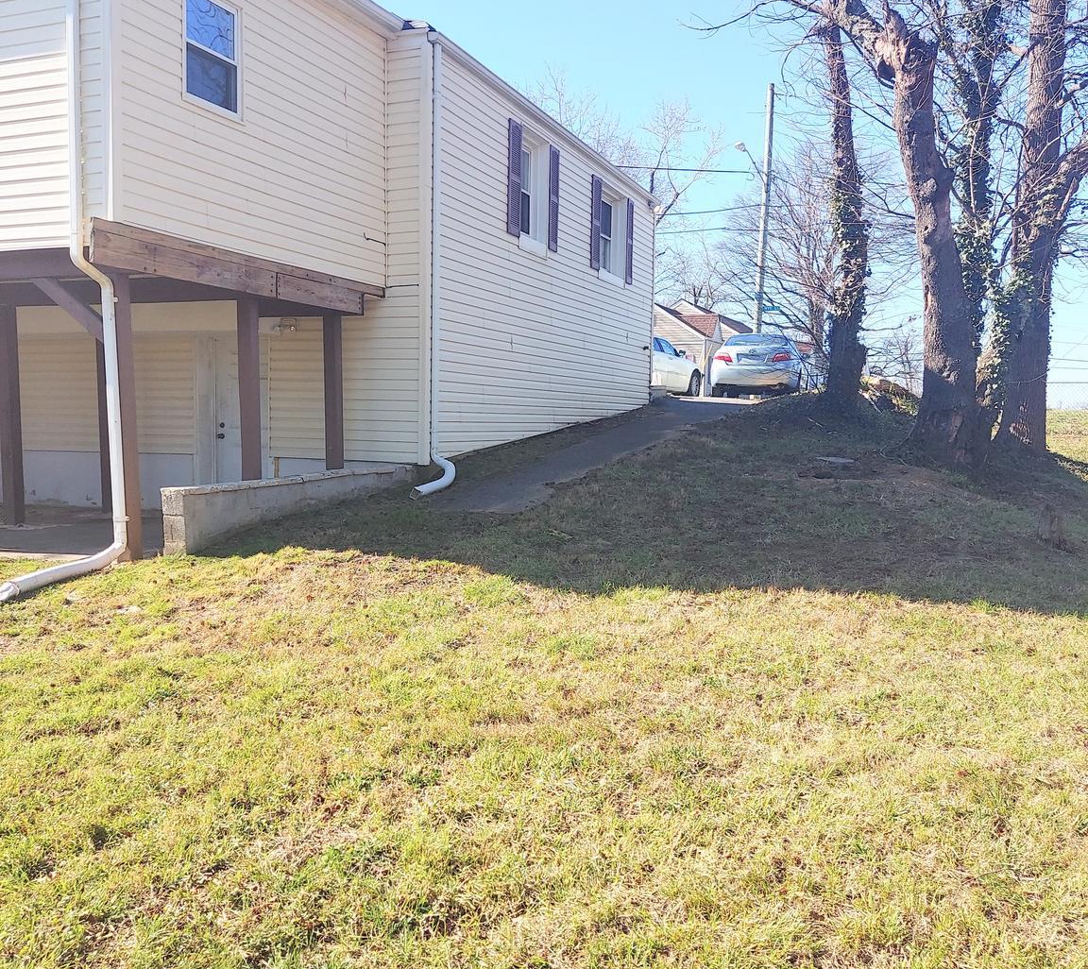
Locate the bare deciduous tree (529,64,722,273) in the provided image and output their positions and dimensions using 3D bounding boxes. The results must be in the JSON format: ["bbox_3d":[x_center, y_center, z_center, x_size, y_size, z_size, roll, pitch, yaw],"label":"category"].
[{"bbox_3d":[2.980,-9.048,38.000,7.500,12.100,7.200,1,3,4],"label":"bare deciduous tree"}]

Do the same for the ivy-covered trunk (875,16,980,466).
[{"bbox_3d":[3.589,-2.232,9.800,0.940,4.100,0.800,2,3,20],"label":"ivy-covered trunk"}]

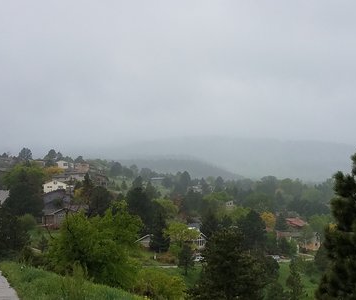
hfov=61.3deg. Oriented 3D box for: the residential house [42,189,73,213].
[{"bbox_3d":[-41.320,17.490,103.000,9.500,8.000,9.500,1,-2,-14],"label":"residential house"}]

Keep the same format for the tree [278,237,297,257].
[{"bbox_3d":[37.545,33.259,103.000,6.172,7.200,6.172,0,-2,0],"label":"tree"}]

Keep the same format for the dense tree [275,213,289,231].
[{"bbox_3d":[48.236,33.788,140.000,6.525,10.253,6.525,0,-2,0],"label":"dense tree"}]

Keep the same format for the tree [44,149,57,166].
[{"bbox_3d":[-72.150,4.530,170.000,6.590,10.430,6.260,0,-2,0],"label":"tree"}]

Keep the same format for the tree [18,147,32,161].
[{"bbox_3d":[-83.760,2.470,165.000,7.460,8.520,7.090,0,-2,0],"label":"tree"}]

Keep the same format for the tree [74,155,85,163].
[{"bbox_3d":[-60.660,6.160,185.000,5.970,6.570,5.680,0,-2,0],"label":"tree"}]

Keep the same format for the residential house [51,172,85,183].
[{"bbox_3d":[-55.984,14.086,155.000,15.500,5.300,10.500,0,-2,-12],"label":"residential house"}]

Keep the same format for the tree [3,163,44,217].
[{"bbox_3d":[-43.200,11.050,84.000,11.390,14.650,10.820,0,-2,0],"label":"tree"}]

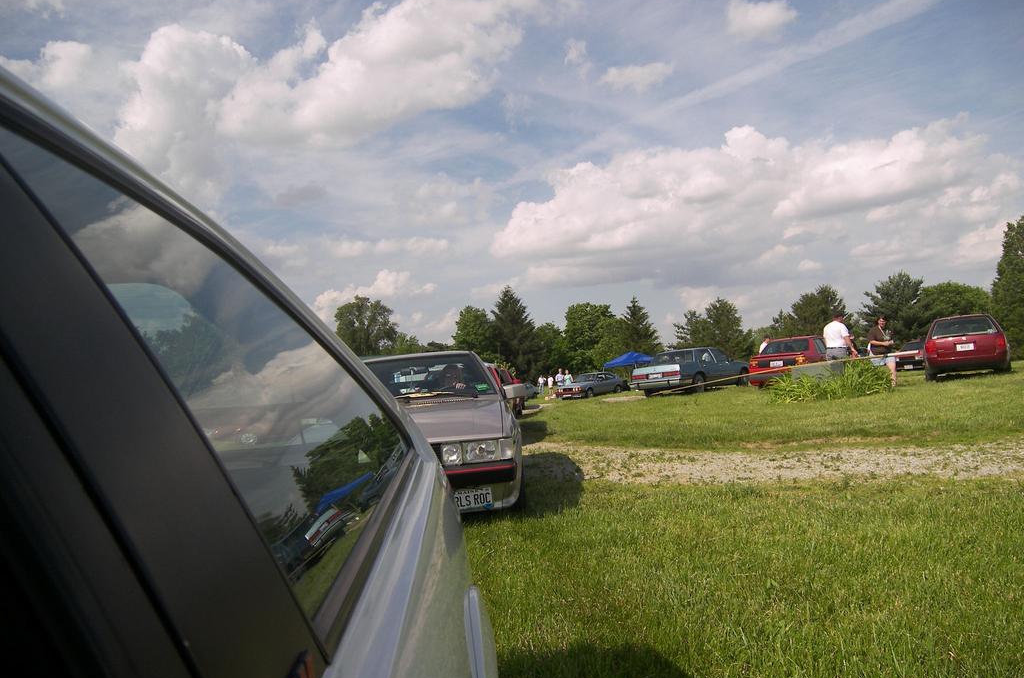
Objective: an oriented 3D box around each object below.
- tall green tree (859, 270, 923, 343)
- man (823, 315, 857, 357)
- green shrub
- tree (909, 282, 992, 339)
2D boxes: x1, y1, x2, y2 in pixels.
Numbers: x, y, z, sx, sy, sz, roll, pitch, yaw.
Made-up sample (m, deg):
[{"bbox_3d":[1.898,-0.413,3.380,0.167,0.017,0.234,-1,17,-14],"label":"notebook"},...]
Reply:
[{"bbox_3d":[32.079,-2.278,59.805,5.600,7.235,5.600,-6,-3,0],"label":"tall green tree"},{"bbox_3d":[7.539,0.345,16.255,0.450,1.780,0.620,-4,-4,-38],"label":"man"},{"bbox_3d":[6.857,0.906,15.281,2.300,0.740,1.150,-6,-3,0],"label":"green shrub"},{"bbox_3d":[35.949,-1.734,57.854,6.200,5.800,5.600,-6,-3,0],"label":"tree"}]

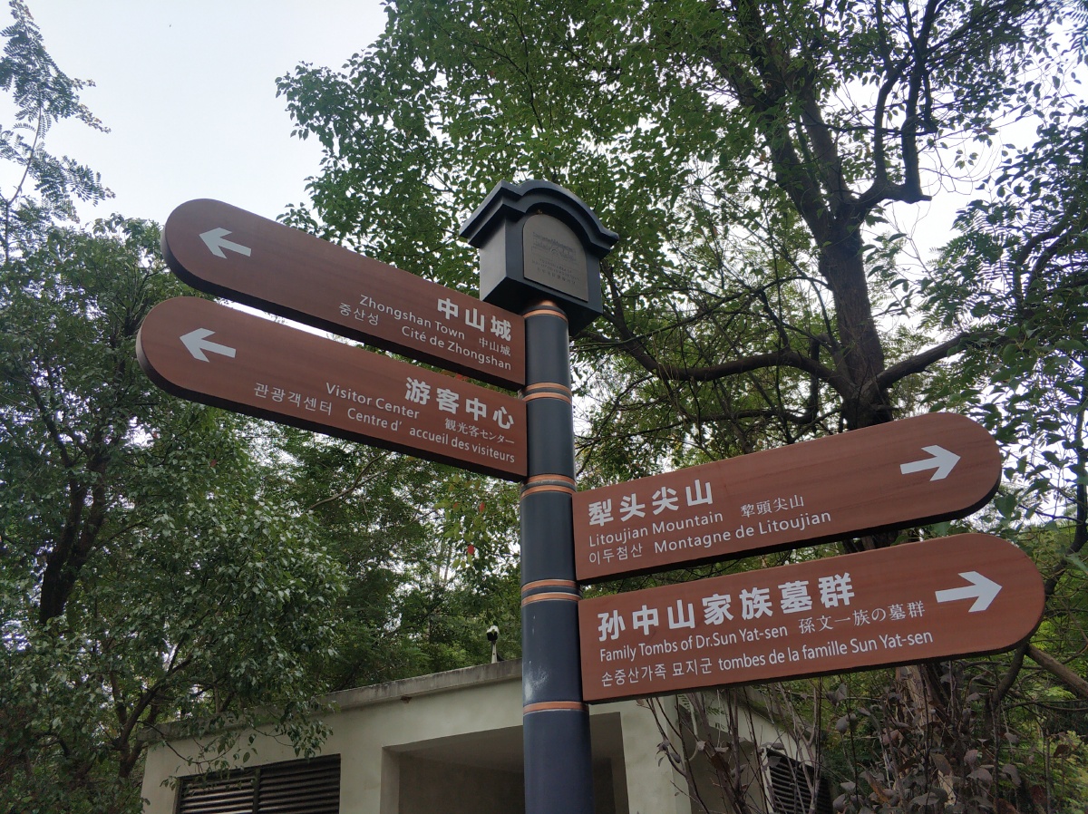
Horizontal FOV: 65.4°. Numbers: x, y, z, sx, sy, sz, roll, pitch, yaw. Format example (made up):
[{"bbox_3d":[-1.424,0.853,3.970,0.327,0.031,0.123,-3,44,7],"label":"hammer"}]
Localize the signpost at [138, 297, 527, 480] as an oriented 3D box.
[{"bbox_3d":[-0.473,-0.034,2.117,1.008,0.241,0.045,17,-35,-30],"label":"signpost"}]

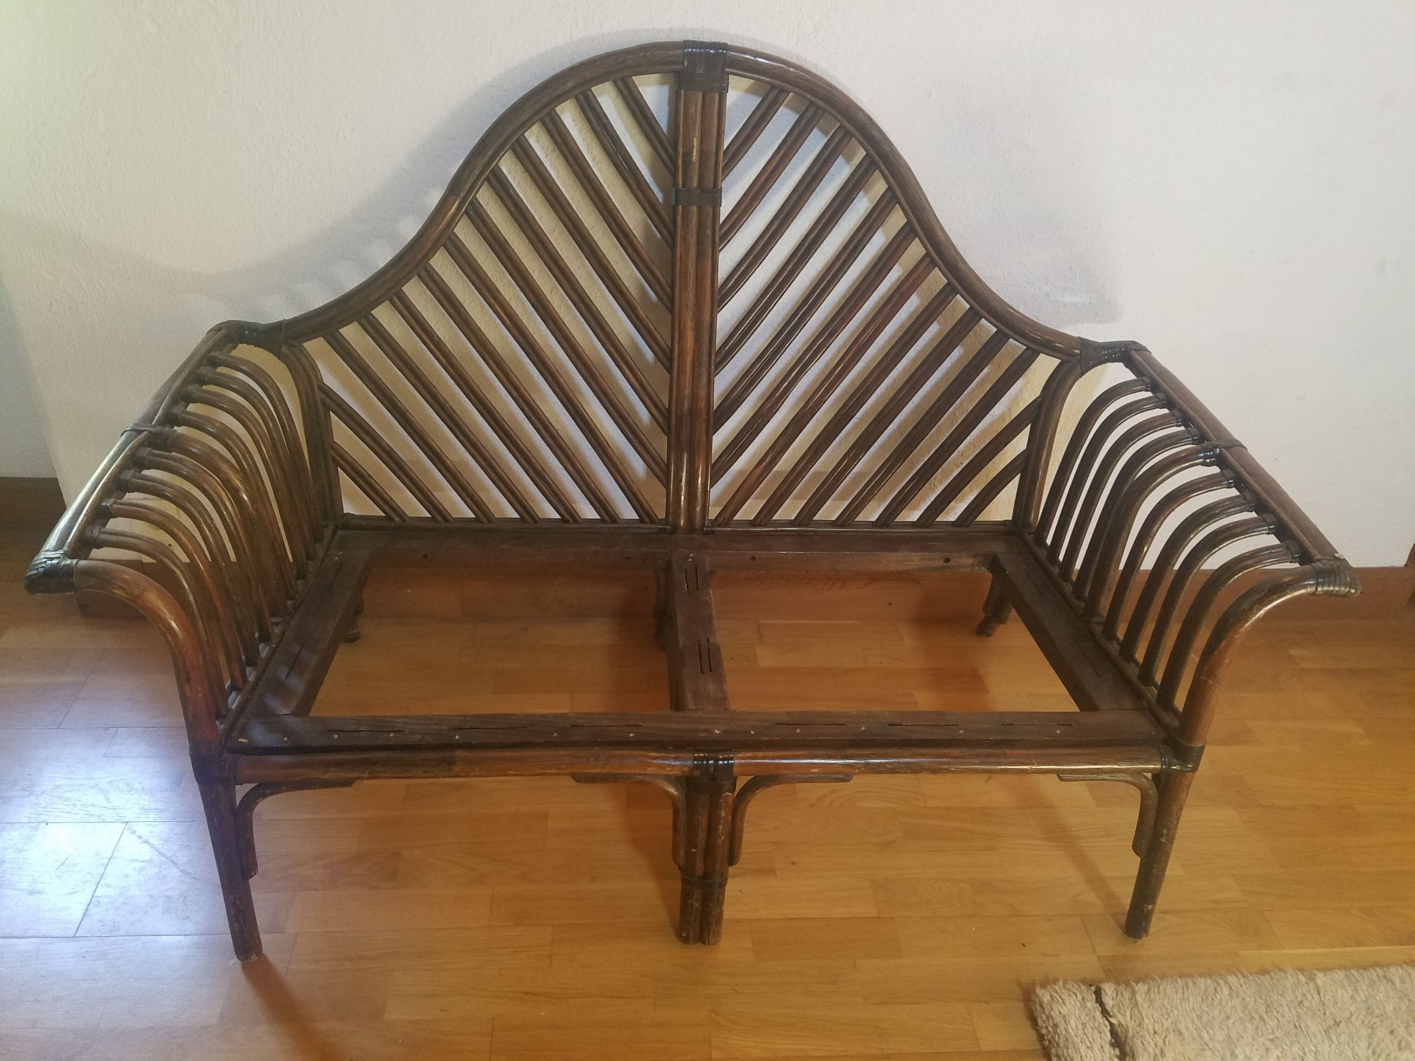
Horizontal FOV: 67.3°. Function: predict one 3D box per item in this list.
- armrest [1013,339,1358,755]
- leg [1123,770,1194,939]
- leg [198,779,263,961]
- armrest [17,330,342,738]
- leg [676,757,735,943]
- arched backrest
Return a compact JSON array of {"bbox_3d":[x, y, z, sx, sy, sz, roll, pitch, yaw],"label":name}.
[{"bbox_3d":[0.647,-0.003,1.543,0.170,0.298,0.667,0,29,-5],"label":"armrest"},{"bbox_3d":[0.591,0.431,1.405,0.044,0.292,0.044,-3,30,-3],"label":"leg"},{"bbox_3d":[-0.579,0.419,1.300,0.044,0.292,0.044,1,29,-6],"label":"leg"},{"bbox_3d":[-0.651,-0.013,1.427,0.170,0.298,0.667,0,29,-5],"label":"armrest"},{"bbox_3d":[-0.004,0.414,1.345,0.059,0.318,0.049,0,29,-5],"label":"leg"},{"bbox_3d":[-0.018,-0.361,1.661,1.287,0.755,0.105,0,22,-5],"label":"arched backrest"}]

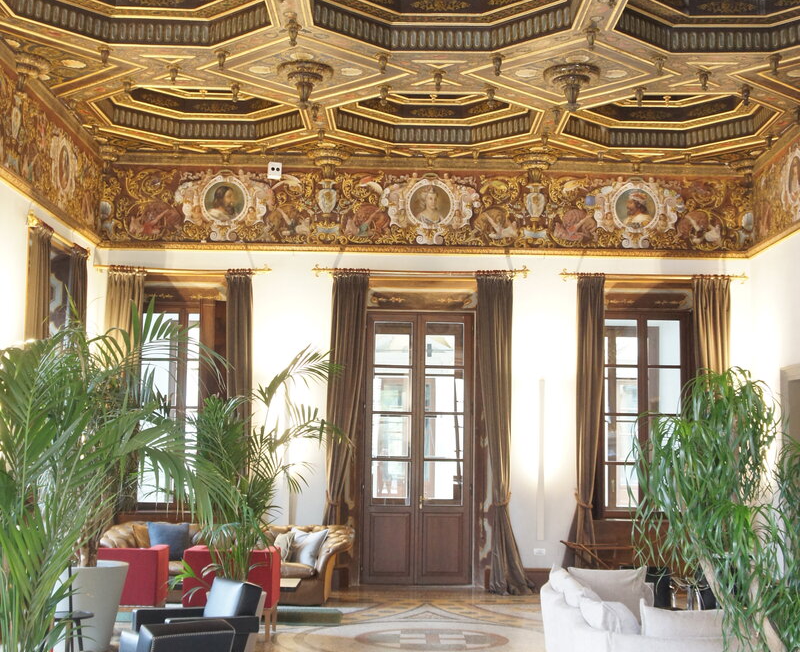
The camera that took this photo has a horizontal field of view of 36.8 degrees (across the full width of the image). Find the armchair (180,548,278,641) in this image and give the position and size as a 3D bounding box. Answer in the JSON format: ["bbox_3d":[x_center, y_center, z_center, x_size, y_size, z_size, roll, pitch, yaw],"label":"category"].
[{"bbox_3d":[-1.469,2.340,10.575,0.767,0.750,0.650,1,-6,0],"label":"armchair"}]

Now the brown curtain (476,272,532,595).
[{"bbox_3d":[1.217,1.237,14.062,0.670,3.730,0.270,1,-6,0],"label":"brown curtain"}]

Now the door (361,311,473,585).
[{"bbox_3d":[0.228,1.496,14.894,1.400,3.360,0.120,1,-6,0],"label":"door"}]

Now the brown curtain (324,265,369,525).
[{"bbox_3d":[-0.693,1.212,14.072,0.560,3.720,0.250,1,-6,0],"label":"brown curtain"}]

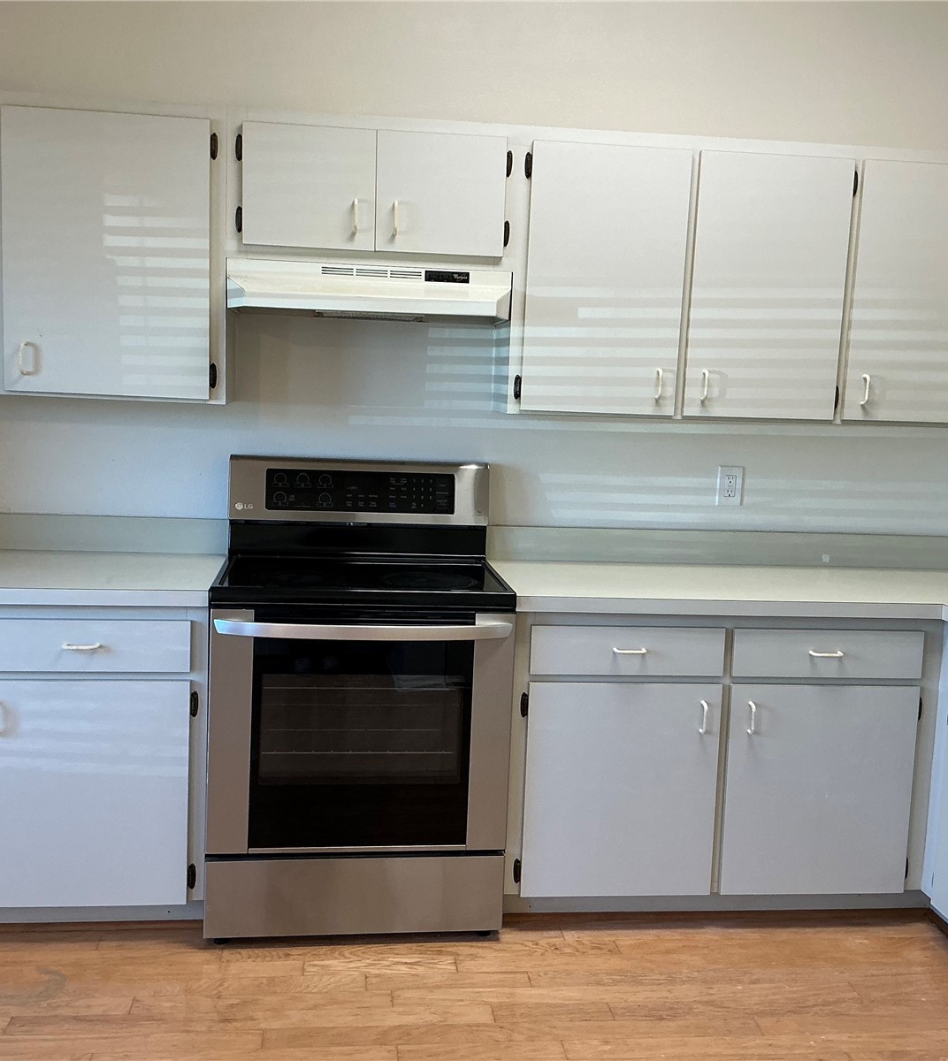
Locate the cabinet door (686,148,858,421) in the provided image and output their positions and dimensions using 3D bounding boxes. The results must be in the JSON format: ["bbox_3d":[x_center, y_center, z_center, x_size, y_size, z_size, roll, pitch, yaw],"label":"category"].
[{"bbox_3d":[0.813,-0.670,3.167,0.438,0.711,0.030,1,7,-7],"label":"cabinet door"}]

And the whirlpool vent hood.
[{"bbox_3d":[-0.283,-0.652,3.154,0.756,0.133,0.450,1,7,-7],"label":"whirlpool vent hood"}]

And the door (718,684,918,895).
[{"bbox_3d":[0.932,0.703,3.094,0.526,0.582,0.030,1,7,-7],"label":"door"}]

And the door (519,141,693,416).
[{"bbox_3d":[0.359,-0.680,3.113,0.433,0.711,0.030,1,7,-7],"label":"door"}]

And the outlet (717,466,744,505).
[{"bbox_3d":[0.799,-0.137,3.561,0.074,0.119,0.012,1,7,-7],"label":"outlet"}]

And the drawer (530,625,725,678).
[{"bbox_3d":[0.376,0.288,3.157,0.511,0.127,0.450,1,7,-7],"label":"drawer"}]

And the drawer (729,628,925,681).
[{"bbox_3d":[0.912,0.301,3.219,0.523,0.126,0.450,1,7,-7],"label":"drawer"}]

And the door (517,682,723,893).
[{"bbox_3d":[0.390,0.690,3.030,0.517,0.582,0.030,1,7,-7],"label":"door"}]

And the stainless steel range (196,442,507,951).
[{"bbox_3d":[-0.313,0.427,3.153,0.757,1.199,0.700,1,7,-7],"label":"stainless steel range"}]

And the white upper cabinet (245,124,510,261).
[{"bbox_3d":[-0.276,-0.914,3.170,0.701,0.333,0.355,1,7,-7],"label":"white upper cabinet"}]

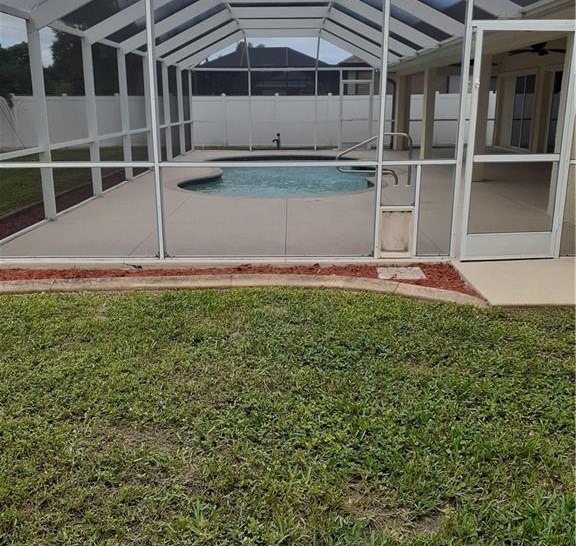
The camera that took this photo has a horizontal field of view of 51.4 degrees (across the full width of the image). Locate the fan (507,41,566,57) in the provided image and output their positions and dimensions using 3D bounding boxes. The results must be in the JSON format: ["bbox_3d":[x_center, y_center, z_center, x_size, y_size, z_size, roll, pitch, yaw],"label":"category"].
[{"bbox_3d":[4.637,-4.123,11.000,1.280,0.350,1.280,0,16,0],"label":"fan"}]

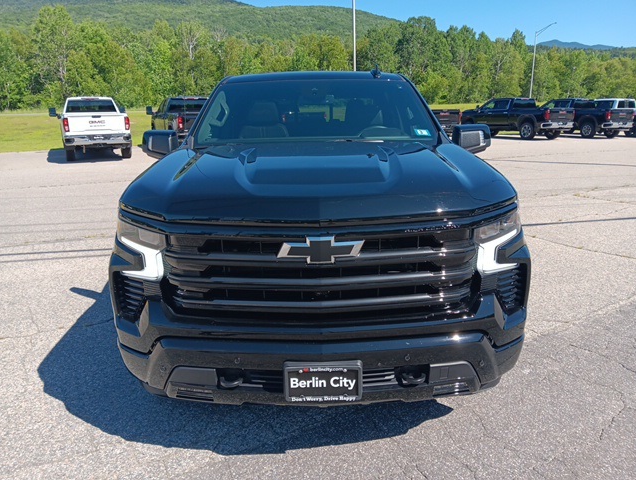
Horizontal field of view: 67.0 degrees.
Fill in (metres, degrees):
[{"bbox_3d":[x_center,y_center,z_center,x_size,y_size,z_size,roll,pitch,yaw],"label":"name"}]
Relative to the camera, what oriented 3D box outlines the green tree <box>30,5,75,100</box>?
[{"bbox_3d":[-39.193,-27.284,72.211,7.000,14.512,6.500,-11,18,-33],"label":"green tree"}]

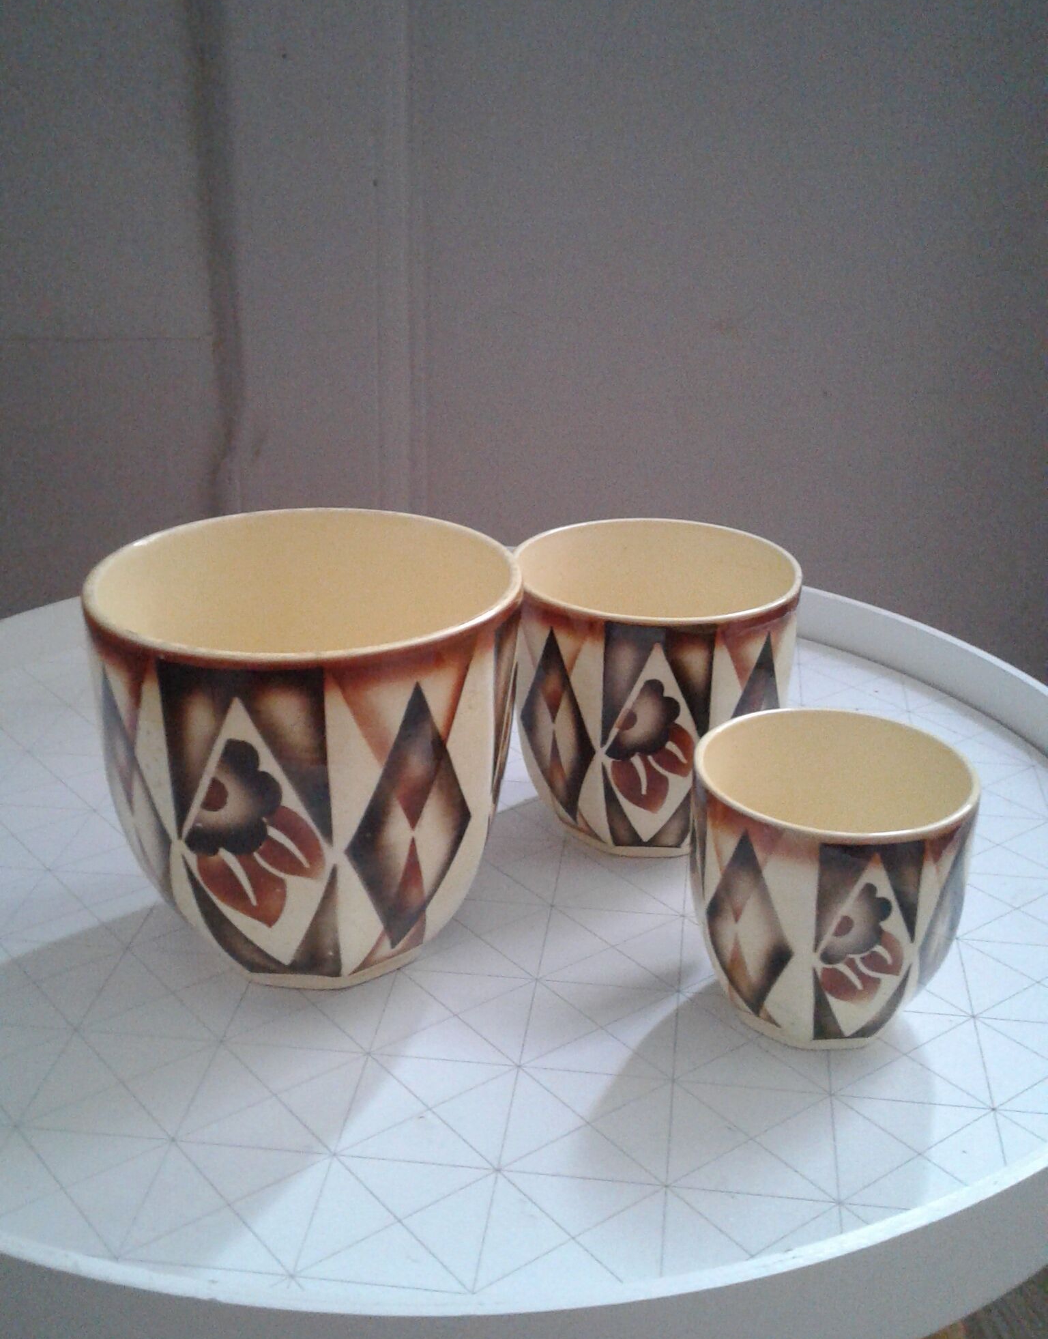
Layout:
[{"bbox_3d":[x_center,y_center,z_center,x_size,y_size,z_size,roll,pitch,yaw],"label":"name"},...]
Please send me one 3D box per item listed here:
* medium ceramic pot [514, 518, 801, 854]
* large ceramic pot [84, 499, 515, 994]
[{"bbox_3d":[0.048,0.008,0.548,0.106,0.099,0.106,0,24,0],"label":"medium ceramic pot"},{"bbox_3d":[-0.068,0.027,0.476,0.134,0.122,0.134,0,24,0],"label":"large ceramic pot"}]

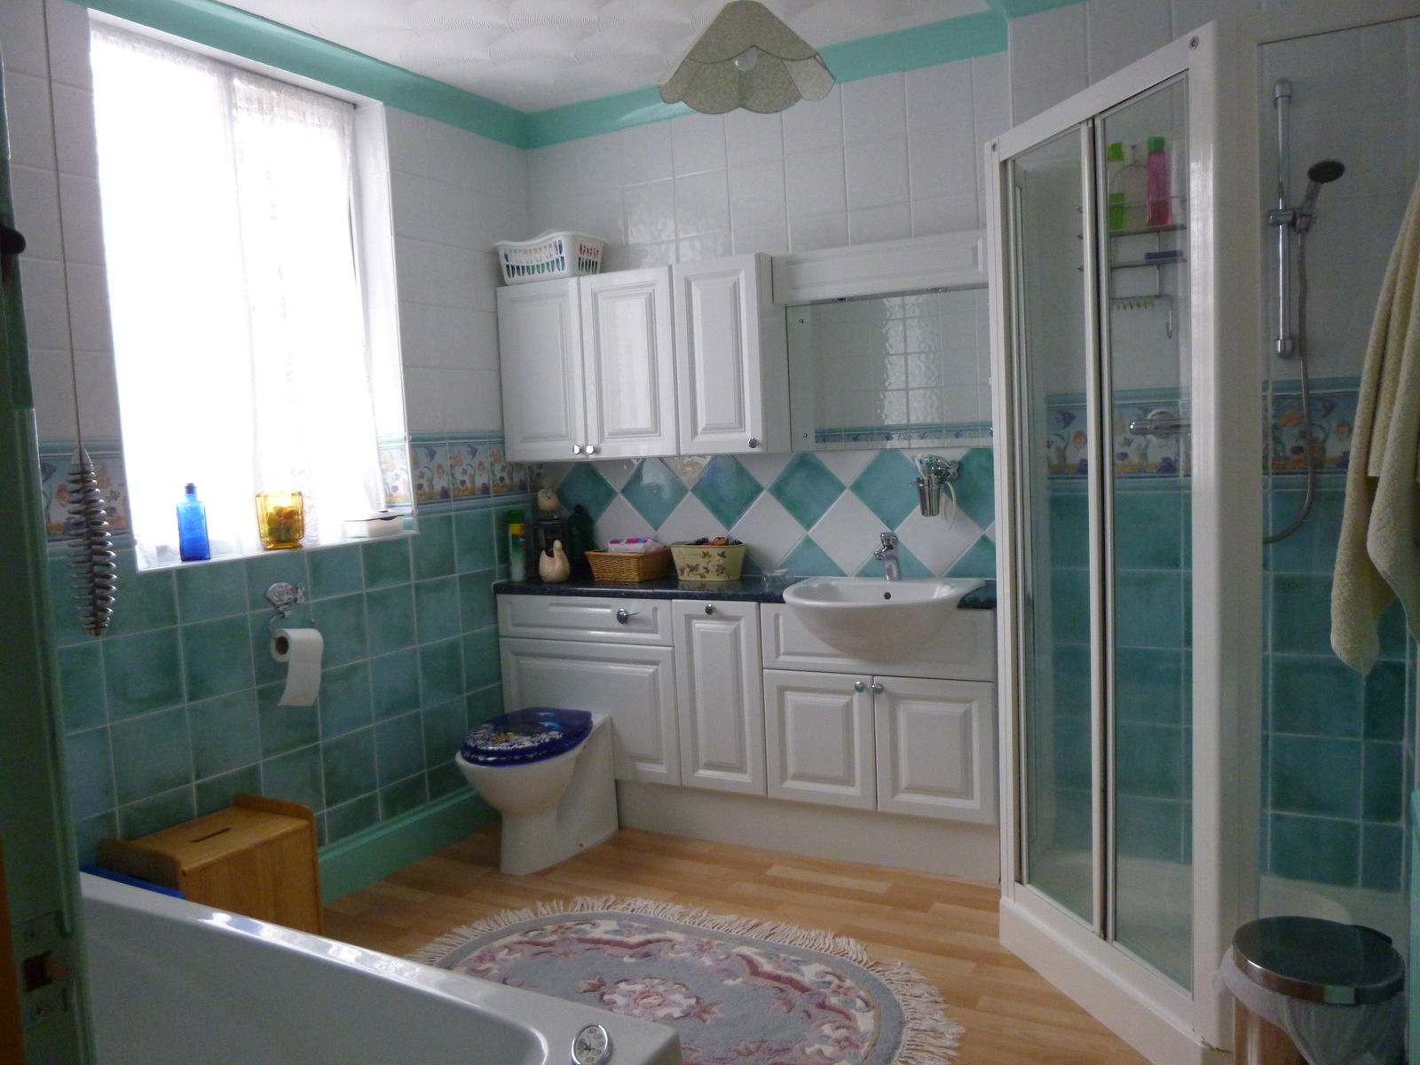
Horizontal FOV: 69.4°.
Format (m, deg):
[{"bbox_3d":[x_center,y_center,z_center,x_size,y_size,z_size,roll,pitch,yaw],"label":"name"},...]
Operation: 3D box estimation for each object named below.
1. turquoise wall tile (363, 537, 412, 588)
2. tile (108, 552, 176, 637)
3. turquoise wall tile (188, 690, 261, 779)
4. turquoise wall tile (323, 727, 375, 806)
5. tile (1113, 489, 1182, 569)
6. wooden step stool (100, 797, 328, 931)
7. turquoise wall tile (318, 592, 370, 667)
[{"bbox_3d":[-0.982,0.097,3.128,0.010,0.140,0.197,0,5,29],"label":"turquoise wall tile"},{"bbox_3d":[-1.337,0.131,2.391,0.010,0.200,0.200,0,5,27],"label":"tile"},{"bbox_3d":[-1.248,0.521,2.640,0.010,0.198,0.197,0,5,29],"label":"turquoise wall tile"},{"bbox_3d":[-1.041,0.682,2.971,0.010,0.200,0.200,0,5,27],"label":"turquoise wall tile"},{"bbox_3d":[1.131,-0.002,2.690,0.196,0.198,0.010,0,5,28],"label":"tile"},{"bbox_3d":[-1.176,0.898,2.441,0.297,0.410,0.358,0,5,28],"label":"wooden step stool"},{"bbox_3d":[-1.057,0.281,2.942,0.010,0.200,0.200,0,5,27],"label":"turquoise wall tile"}]

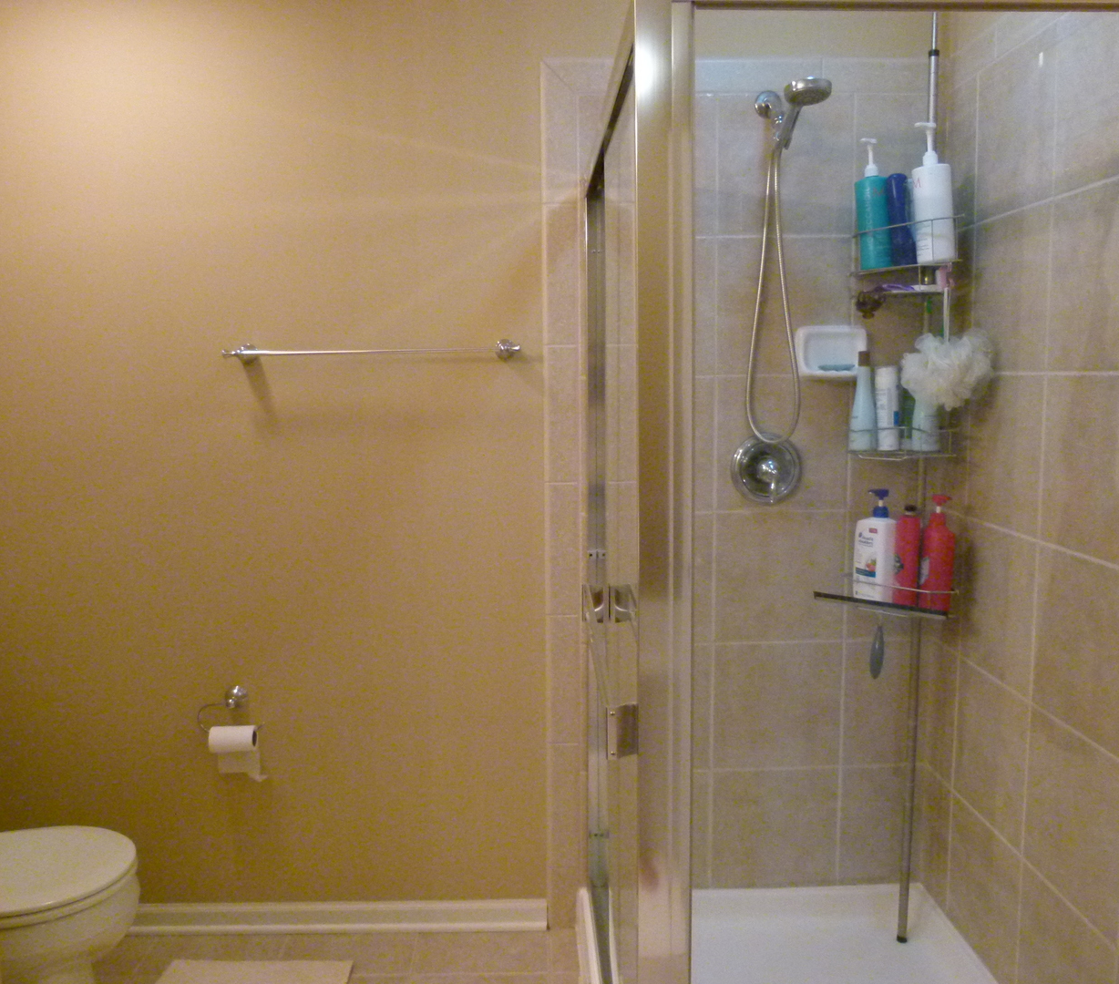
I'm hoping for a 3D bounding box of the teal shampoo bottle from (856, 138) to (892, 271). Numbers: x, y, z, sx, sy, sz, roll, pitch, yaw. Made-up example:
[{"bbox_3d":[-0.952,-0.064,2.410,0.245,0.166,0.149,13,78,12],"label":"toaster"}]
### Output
[{"bbox_3d":[0.667,-0.610,2.016,0.070,0.272,0.070,-3,7,19],"label":"teal shampoo bottle"}]

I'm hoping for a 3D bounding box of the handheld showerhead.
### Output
[{"bbox_3d":[0.505,-0.795,1.984,0.097,0.070,0.190,-2,-20,-10],"label":"handheld showerhead"}]

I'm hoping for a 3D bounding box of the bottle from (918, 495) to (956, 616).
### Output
[{"bbox_3d":[0.812,0.131,2.043,0.052,0.253,0.076,-3,7,-19],"label":"bottle"}]

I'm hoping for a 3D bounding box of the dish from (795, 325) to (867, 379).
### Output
[{"bbox_3d":[0.642,-0.332,2.239,0.168,0.122,0.075,-1,7,-2],"label":"dish"}]

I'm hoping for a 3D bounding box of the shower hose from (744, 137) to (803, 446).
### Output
[{"bbox_3d":[0.482,-0.453,2.134,0.128,0.679,0.055,-1,7,-1],"label":"shower hose"}]

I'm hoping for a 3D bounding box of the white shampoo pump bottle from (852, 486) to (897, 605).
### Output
[{"bbox_3d":[0.704,0.116,2.102,0.056,0.249,0.084,-6,8,-36],"label":"white shampoo pump bottle"}]

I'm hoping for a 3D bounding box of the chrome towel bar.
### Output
[{"bbox_3d":[-0.437,-0.332,2.236,0.685,0.054,0.088,-1,7,-2],"label":"chrome towel bar"}]

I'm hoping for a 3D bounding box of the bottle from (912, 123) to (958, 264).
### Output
[{"bbox_3d":[0.803,-0.641,2.029,0.084,0.293,0.082,-8,7,-18],"label":"bottle"}]

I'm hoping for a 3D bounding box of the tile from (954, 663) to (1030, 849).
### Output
[{"bbox_3d":[0.965,0.576,2.120,0.010,0.329,0.326,-1,7,-2],"label":"tile"}]

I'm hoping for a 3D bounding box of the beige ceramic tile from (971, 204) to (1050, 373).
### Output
[{"bbox_3d":[0.952,-0.416,2.002,0.010,0.329,0.326,-1,7,-2],"label":"beige ceramic tile"}]

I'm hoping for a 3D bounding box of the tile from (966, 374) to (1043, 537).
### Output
[{"bbox_3d":[0.935,-0.083,1.997,0.010,0.323,0.318,-1,7,-1],"label":"tile"}]

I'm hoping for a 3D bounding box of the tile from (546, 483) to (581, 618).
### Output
[{"bbox_3d":[0.010,0.141,2.308,0.078,0.323,0.010,-1,7,-1],"label":"tile"}]

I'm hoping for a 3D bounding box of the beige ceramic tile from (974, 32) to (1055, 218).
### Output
[{"bbox_3d":[0.948,-0.747,1.963,0.010,0.329,0.326,-1,7,-2],"label":"beige ceramic tile"}]

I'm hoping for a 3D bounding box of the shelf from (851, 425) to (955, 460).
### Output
[{"bbox_3d":[0.772,-0.110,2.134,0.240,0.075,0.170,5,9,39],"label":"shelf"}]

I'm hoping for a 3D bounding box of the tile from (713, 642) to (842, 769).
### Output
[{"bbox_3d":[0.550,0.538,2.380,0.325,0.325,0.012,-1,7,-2],"label":"tile"}]

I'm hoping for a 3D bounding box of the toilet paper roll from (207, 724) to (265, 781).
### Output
[{"bbox_3d":[-0.775,0.625,2.271,0.118,0.122,0.065,-1,7,-1],"label":"toilet paper roll"}]

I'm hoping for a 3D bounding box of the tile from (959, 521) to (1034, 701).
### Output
[{"bbox_3d":[0.939,0.241,2.035,0.010,0.323,0.318,-1,7,-1],"label":"tile"}]

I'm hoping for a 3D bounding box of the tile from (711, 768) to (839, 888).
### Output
[{"bbox_3d":[0.560,0.871,2.457,0.326,0.320,0.010,-1,7,-2],"label":"tile"}]

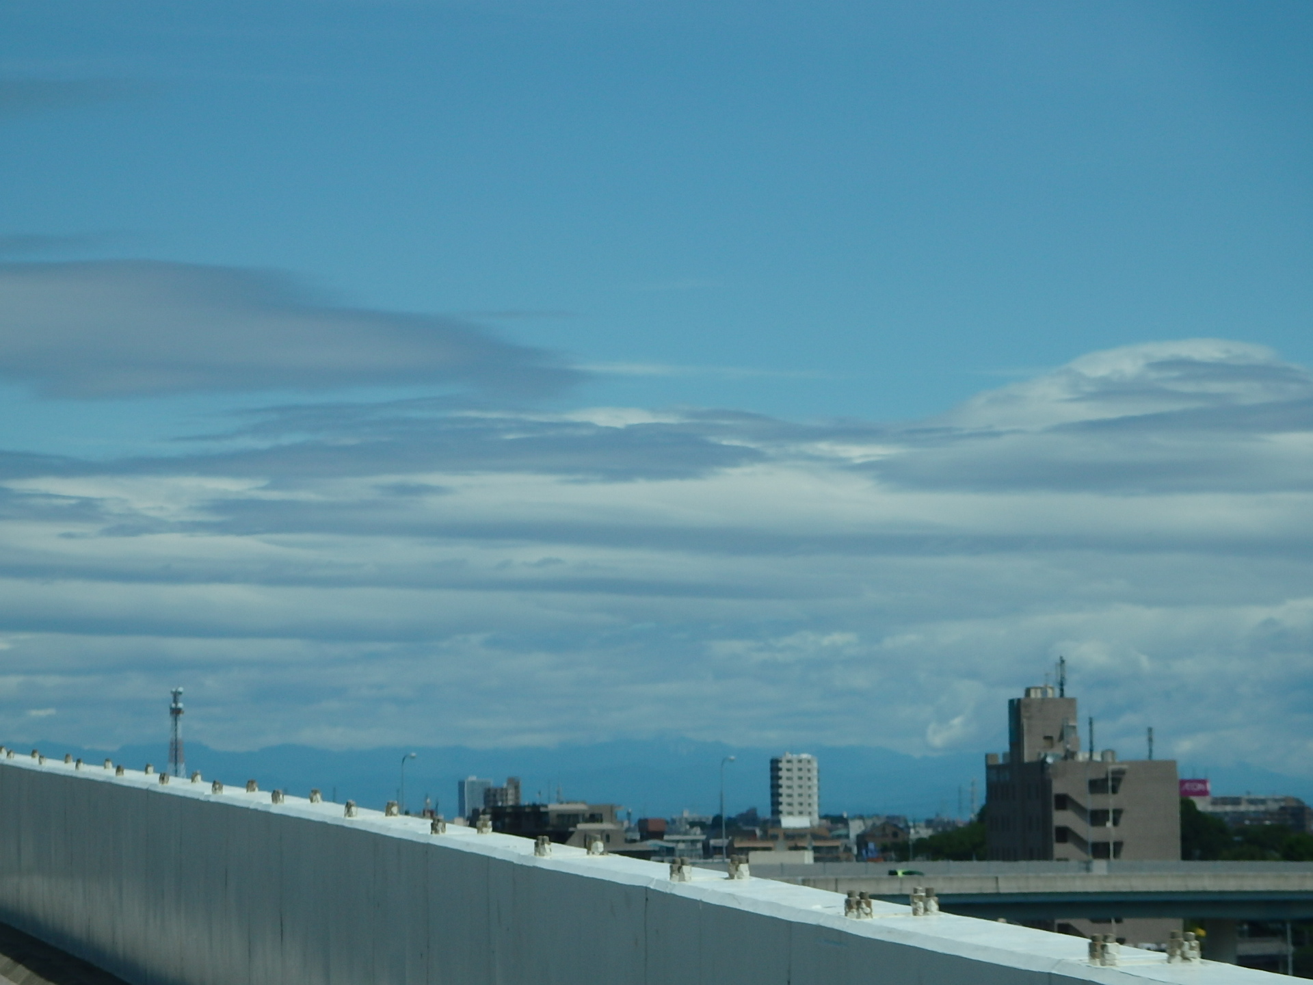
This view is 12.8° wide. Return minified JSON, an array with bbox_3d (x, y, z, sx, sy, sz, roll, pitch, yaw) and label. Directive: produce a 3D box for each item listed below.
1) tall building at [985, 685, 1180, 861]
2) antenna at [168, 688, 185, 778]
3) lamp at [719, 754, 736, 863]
[{"bbox_3d":[40.811,31.616,560.000,13.700,26.000,13.200,0,-3,-24],"label":"tall building"},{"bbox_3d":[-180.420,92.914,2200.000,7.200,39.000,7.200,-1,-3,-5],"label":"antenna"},{"bbox_3d":[5.980,26.632,490.000,0.400,9.200,1.900,1,-4,-40],"label":"lamp"}]

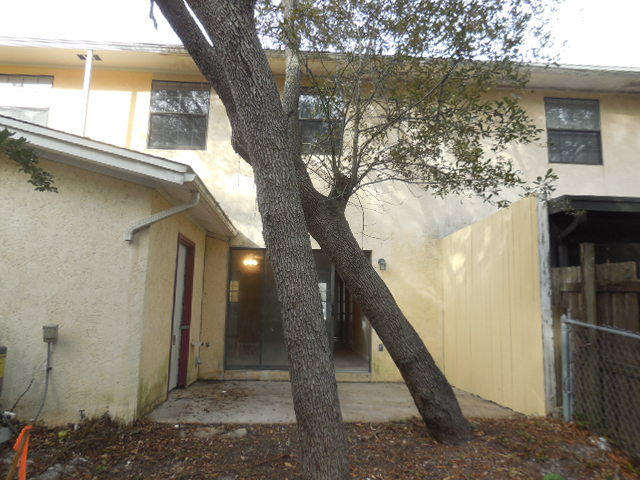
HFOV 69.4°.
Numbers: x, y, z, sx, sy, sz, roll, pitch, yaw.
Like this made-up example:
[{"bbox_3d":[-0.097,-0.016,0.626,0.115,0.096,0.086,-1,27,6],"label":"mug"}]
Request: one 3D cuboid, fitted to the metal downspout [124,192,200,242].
[{"bbox_3d":[-1.577,-0.230,4.643,0.690,0.510,0.130,2,-9,-4],"label":"metal downspout"}]

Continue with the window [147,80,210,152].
[{"bbox_3d":[-2.534,-2.247,8.357,1.030,1.280,0.100,2,-9,-4],"label":"window"}]

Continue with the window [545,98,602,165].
[{"bbox_3d":[4.865,-2.084,8.890,1.050,1.280,0.100,2,-9,-4],"label":"window"}]

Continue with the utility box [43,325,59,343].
[{"bbox_3d":[-2.577,0.897,4.437,0.125,0.160,0.080,2,-9,-4],"label":"utility box"}]

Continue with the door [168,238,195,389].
[{"bbox_3d":[-1.936,1.002,6.381,0.130,2.070,1.060,2,-9,-4],"label":"door"}]

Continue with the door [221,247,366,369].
[{"bbox_3d":[-0.345,1.216,8.015,2.470,2.080,0.140,2,-9,-4],"label":"door"}]

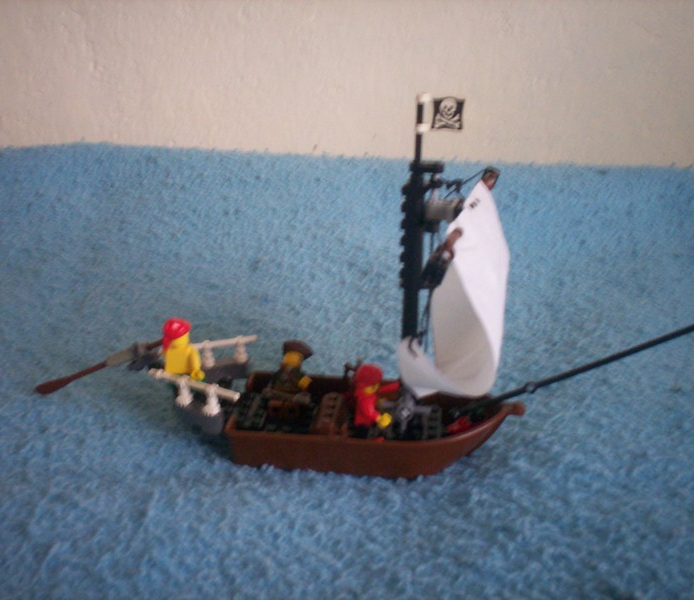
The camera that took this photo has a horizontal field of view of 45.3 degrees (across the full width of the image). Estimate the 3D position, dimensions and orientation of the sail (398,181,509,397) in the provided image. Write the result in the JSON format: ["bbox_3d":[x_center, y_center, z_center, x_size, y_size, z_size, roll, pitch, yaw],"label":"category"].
[{"bbox_3d":[0.053,-0.004,0.391,0.046,0.092,0.076,7,22,16],"label":"sail"}]

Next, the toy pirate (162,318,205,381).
[{"bbox_3d":[-0.081,0.031,0.411,0.025,0.041,0.016,17,27,36],"label":"toy pirate"}]

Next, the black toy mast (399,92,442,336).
[{"bbox_3d":[0.033,-0.016,0.384,0.018,0.154,0.012,3,22,5],"label":"black toy mast"}]

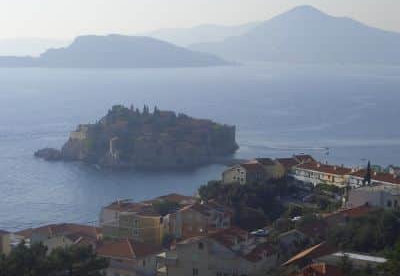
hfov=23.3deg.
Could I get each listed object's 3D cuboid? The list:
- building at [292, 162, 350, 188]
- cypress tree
[{"bbox_3d":[56.580,17.140,440.000,9.000,8.200,32.500,-4,7,-38],"label":"building"},{"bbox_3d":[64.720,13.910,375.000,2.800,10.300,2.800,0,5,0],"label":"cypress tree"}]

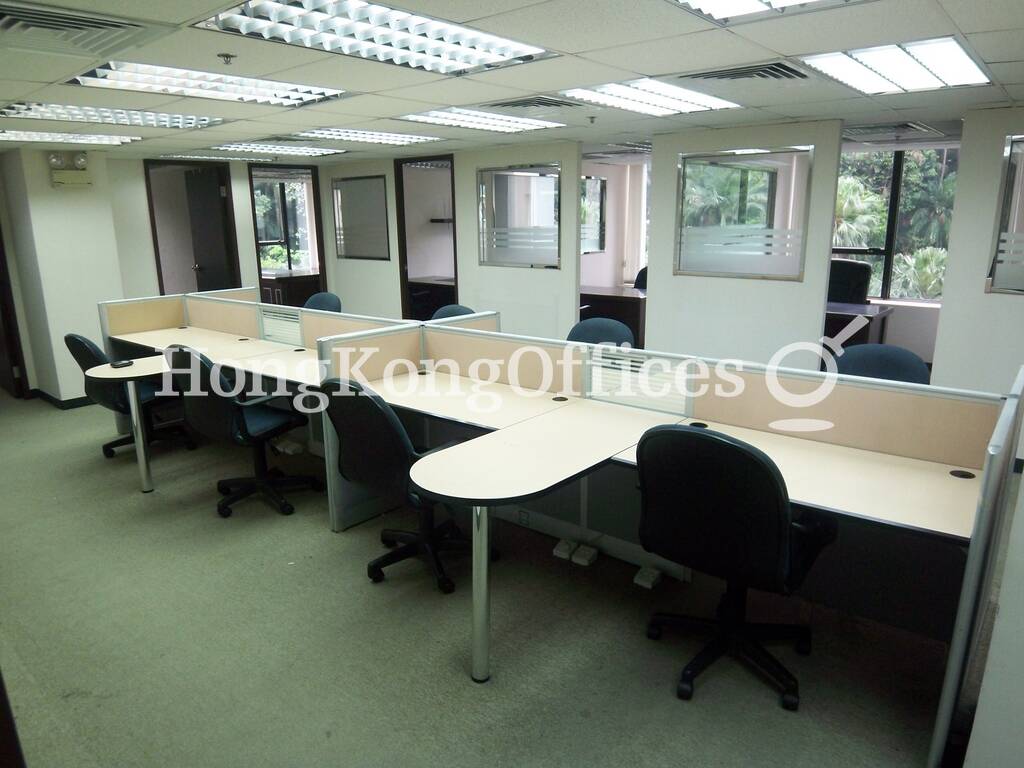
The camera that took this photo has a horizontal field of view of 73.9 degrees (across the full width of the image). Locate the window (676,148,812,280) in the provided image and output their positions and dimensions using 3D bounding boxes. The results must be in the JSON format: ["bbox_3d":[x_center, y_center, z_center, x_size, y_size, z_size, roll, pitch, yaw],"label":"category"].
[{"bbox_3d":[1.651,-1.220,4.924,0.980,0.904,0.070,11,18,39],"label":"window"}]

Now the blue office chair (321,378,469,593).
[{"bbox_3d":[-0.445,0.387,3.077,0.590,0.950,0.660,11,18,41],"label":"blue office chair"}]

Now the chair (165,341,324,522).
[{"bbox_3d":[-1.489,0.207,3.881,0.590,0.950,0.660,10,18,38],"label":"chair"}]

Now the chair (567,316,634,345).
[{"bbox_3d":[0.370,0.103,4.185,0.590,0.950,0.650,10,18,38],"label":"chair"}]

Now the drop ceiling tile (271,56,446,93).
[{"bbox_3d":[-0.665,-1.325,2.915,0.600,0.025,0.600,11,18,39],"label":"drop ceiling tile"}]

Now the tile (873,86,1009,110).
[{"bbox_3d":[2.256,-1.515,3.587,0.600,0.025,0.600,11,18,39],"label":"tile"}]

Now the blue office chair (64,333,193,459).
[{"bbox_3d":[-2.586,0.044,4.720,0.650,0.900,0.590,-13,18,-41],"label":"blue office chair"}]

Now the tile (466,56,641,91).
[{"bbox_3d":[0.188,-1.366,3.023,0.600,0.018,0.600,11,18,39],"label":"tile"}]

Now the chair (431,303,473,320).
[{"bbox_3d":[-0.628,-0.086,4.998,0.600,0.950,0.640,11,18,39],"label":"chair"}]

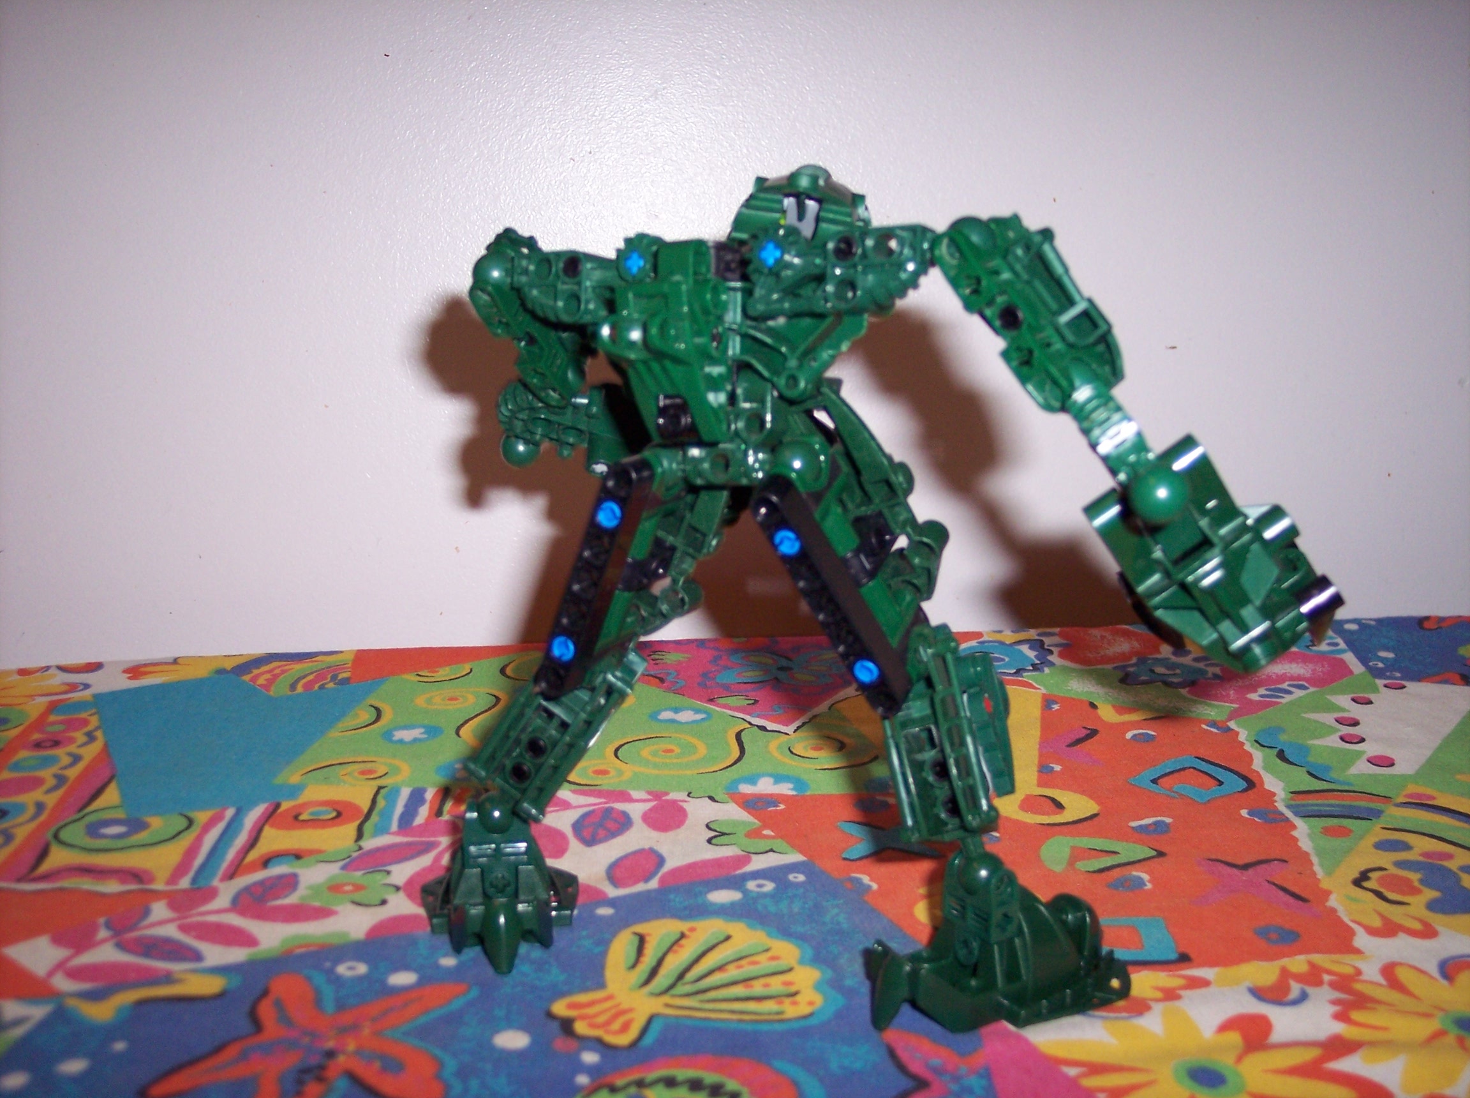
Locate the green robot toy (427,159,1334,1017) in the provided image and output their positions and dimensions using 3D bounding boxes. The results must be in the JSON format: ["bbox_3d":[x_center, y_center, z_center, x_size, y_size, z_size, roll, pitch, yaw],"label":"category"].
[{"bbox_3d":[0.022,0.009,0.361,0.206,0.181,0.148,4,12,20],"label":"green robot toy"}]

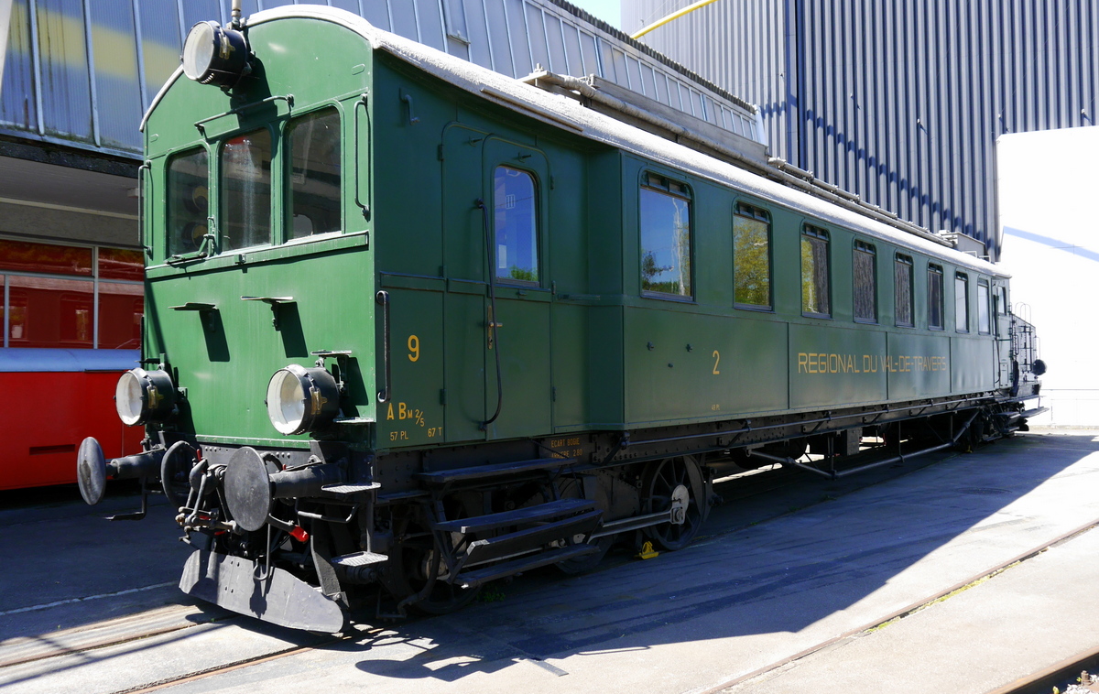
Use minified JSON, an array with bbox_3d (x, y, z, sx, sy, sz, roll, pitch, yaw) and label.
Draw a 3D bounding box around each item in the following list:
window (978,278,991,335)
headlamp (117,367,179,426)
[{"bbox_3d":[7.643,-0.684,15.689,0.070,0.970,0.810,-2,-2,38],"label":"window"},{"bbox_3d":[-2.739,0.340,6.065,0.370,0.375,0.260,-2,-2,38],"label":"headlamp"}]

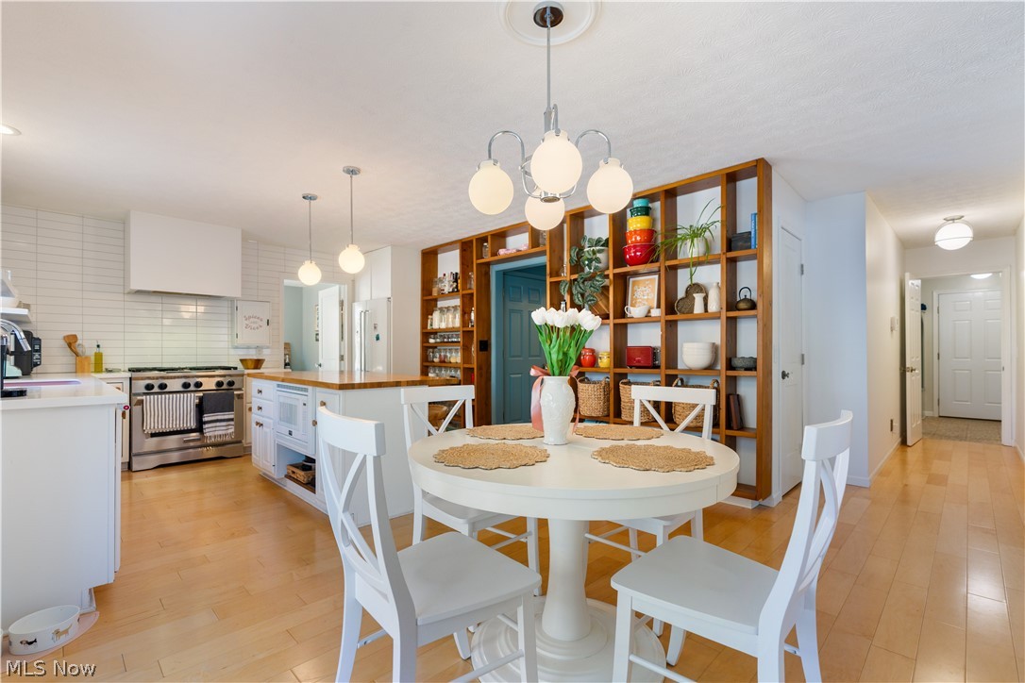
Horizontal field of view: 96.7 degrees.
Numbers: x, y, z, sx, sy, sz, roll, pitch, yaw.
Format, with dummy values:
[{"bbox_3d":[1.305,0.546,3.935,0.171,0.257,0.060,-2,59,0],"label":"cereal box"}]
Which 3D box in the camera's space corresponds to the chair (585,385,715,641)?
[{"bbox_3d":[0.626,0.703,2.110,0.445,0.945,0.540,-1,-1,42],"label":"chair"}]

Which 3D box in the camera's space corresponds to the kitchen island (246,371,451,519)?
[{"bbox_3d":[-1.379,0.726,3.709,0.910,0.910,1.860,1,-2,-45],"label":"kitchen island"}]

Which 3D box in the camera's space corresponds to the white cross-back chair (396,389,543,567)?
[{"bbox_3d":[-0.200,0.685,2.174,0.460,0.925,0.520,1,-2,-45],"label":"white cross-back chair"}]

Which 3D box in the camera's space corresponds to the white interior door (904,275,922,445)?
[{"bbox_3d":[4.939,0.197,5.609,0.735,2.030,0.040,1,-1,-40],"label":"white interior door"}]

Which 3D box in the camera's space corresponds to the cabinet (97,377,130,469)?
[{"bbox_3d":[-3.800,0.753,4.287,0.280,0.880,0.600,1,-2,-45],"label":"cabinet"}]

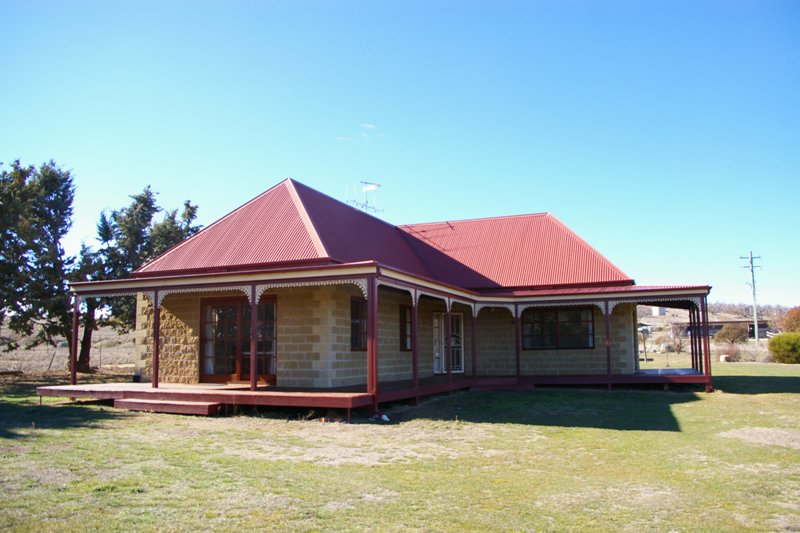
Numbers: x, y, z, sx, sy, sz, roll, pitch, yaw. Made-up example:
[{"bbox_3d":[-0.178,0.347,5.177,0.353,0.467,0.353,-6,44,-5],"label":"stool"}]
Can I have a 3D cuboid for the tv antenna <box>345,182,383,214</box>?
[{"bbox_3d":[-1.321,-2.583,23.300,0.800,1.350,2.000,-8,-11,40],"label":"tv antenna"}]

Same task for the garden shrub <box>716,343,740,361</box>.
[{"bbox_3d":[19.110,4.978,35.000,1.550,1.050,1.400,-1,-8,0],"label":"garden shrub"}]

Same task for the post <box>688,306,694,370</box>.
[{"bbox_3d":[10.838,2.684,22.300,0.100,2.350,0.100,-4,-9,23],"label":"post"}]

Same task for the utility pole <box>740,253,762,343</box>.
[{"bbox_3d":[39.335,3.444,66.763,2.200,10.500,0.350,-2,-9,12],"label":"utility pole"}]

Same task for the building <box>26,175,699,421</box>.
[{"bbox_3d":[1.363,0.651,18.944,15.700,6.600,16.300,-4,-9,23],"label":"building"}]

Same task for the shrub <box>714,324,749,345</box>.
[{"bbox_3d":[32.056,6.604,58.000,3.200,1.950,3.000,-1,-8,0],"label":"shrub"}]

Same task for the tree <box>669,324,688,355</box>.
[{"bbox_3d":[20.234,5.294,43.500,1.700,2.150,1.700,-1,-8,0],"label":"tree"}]

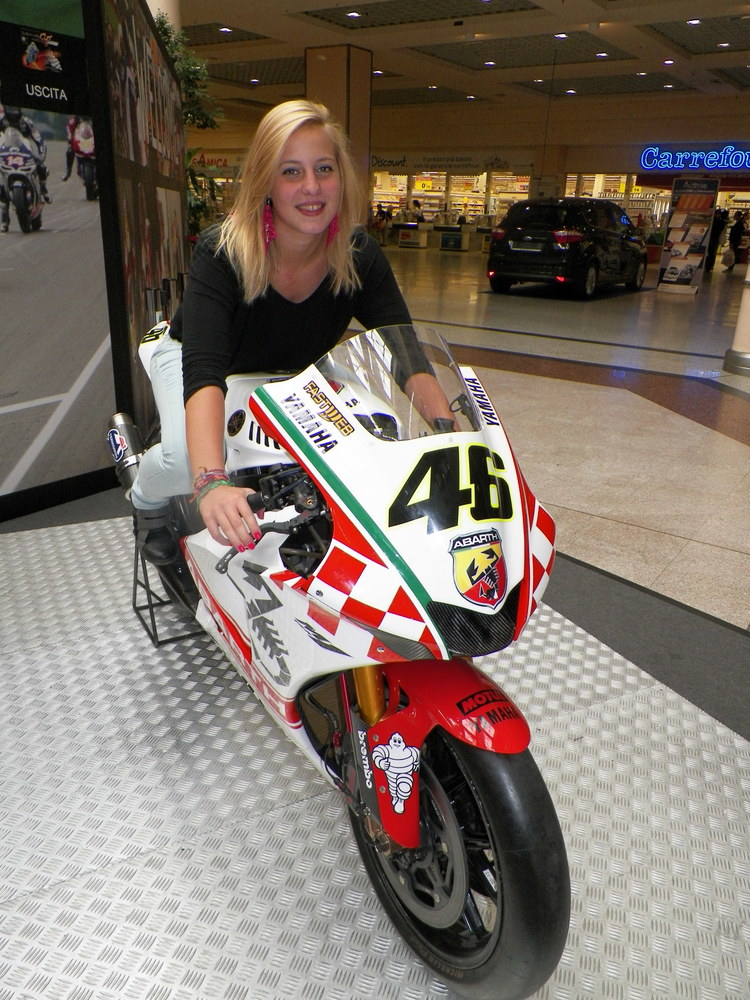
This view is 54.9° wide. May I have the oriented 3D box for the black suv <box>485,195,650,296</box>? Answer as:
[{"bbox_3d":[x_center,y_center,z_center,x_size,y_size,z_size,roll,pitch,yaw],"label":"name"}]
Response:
[{"bbox_3d":[3.790,-4.790,13.600,1.850,1.630,4.380,17,26,33],"label":"black suv"}]

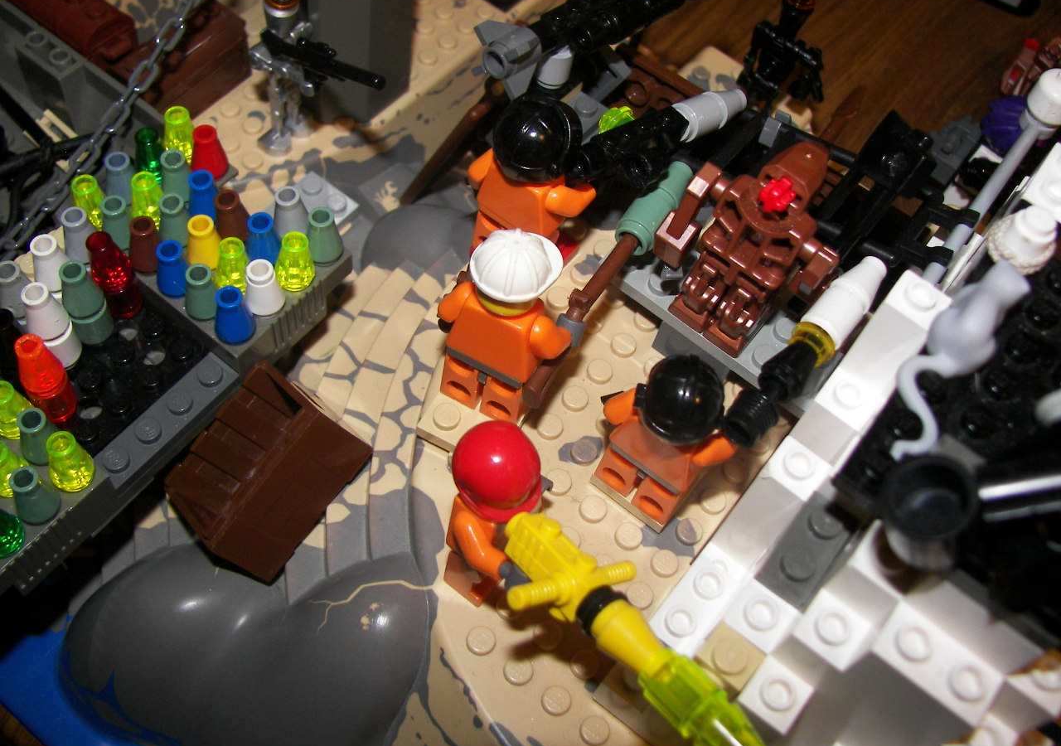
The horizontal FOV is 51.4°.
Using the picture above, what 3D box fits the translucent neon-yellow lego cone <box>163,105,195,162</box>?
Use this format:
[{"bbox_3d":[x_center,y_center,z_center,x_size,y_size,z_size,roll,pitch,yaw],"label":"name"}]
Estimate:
[{"bbox_3d":[-0.071,-0.048,0.224,0.008,0.011,0.008,4,59,-6],"label":"translucent neon-yellow lego cone"}]

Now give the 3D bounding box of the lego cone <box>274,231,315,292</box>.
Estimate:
[{"bbox_3d":[-0.044,-0.021,0.207,0.008,0.011,0.008,4,59,-7],"label":"lego cone"}]

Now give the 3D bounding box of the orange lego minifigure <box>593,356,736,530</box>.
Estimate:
[{"bbox_3d":[0.023,0.010,0.181,0.023,0.041,0.015,37,63,13],"label":"orange lego minifigure"}]

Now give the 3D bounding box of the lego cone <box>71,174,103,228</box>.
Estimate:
[{"bbox_3d":[-0.083,-0.032,0.206,0.008,0.011,0.008,37,61,13],"label":"lego cone"}]

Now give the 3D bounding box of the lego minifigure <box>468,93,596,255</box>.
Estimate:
[{"bbox_3d":[0.001,-0.034,0.203,0.024,0.042,0.015,37,61,13],"label":"lego minifigure"}]

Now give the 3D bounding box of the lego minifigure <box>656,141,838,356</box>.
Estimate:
[{"bbox_3d":[0.037,-0.021,0.189,0.029,0.044,0.016,37,61,13],"label":"lego minifigure"}]

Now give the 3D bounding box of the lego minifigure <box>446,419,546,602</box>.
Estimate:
[{"bbox_3d":[-0.003,0.022,0.173,0.015,0.041,0.019,35,60,16],"label":"lego minifigure"}]

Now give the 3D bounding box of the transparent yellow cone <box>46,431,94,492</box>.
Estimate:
[{"bbox_3d":[-0.075,0.014,0.179,0.008,0.011,0.008,4,59,-7],"label":"transparent yellow cone"}]

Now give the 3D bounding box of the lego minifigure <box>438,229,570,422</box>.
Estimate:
[{"bbox_3d":[-0.003,-0.010,0.188,0.024,0.041,0.014,24,54,5],"label":"lego minifigure"}]

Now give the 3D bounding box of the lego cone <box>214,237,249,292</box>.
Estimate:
[{"bbox_3d":[-0.055,-0.021,0.205,0.008,0.010,0.008,4,59,-7],"label":"lego cone"}]

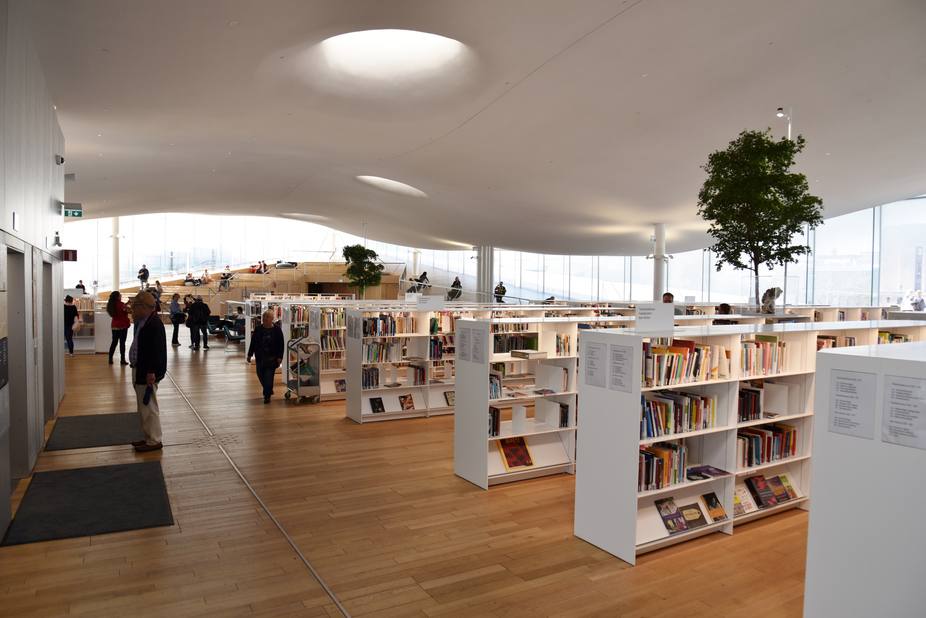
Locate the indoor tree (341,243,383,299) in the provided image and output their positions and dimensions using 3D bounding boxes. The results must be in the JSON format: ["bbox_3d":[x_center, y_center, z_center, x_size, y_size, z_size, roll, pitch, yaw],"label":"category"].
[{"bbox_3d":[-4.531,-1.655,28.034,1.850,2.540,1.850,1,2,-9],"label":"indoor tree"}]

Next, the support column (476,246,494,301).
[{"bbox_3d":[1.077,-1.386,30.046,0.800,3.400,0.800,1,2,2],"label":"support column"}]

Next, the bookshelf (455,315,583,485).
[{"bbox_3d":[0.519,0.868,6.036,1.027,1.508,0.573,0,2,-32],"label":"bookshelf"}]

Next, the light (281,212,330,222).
[{"bbox_3d":[-8.927,-5.186,35.000,2.700,0.450,2.500,0,2,-14],"label":"light"}]

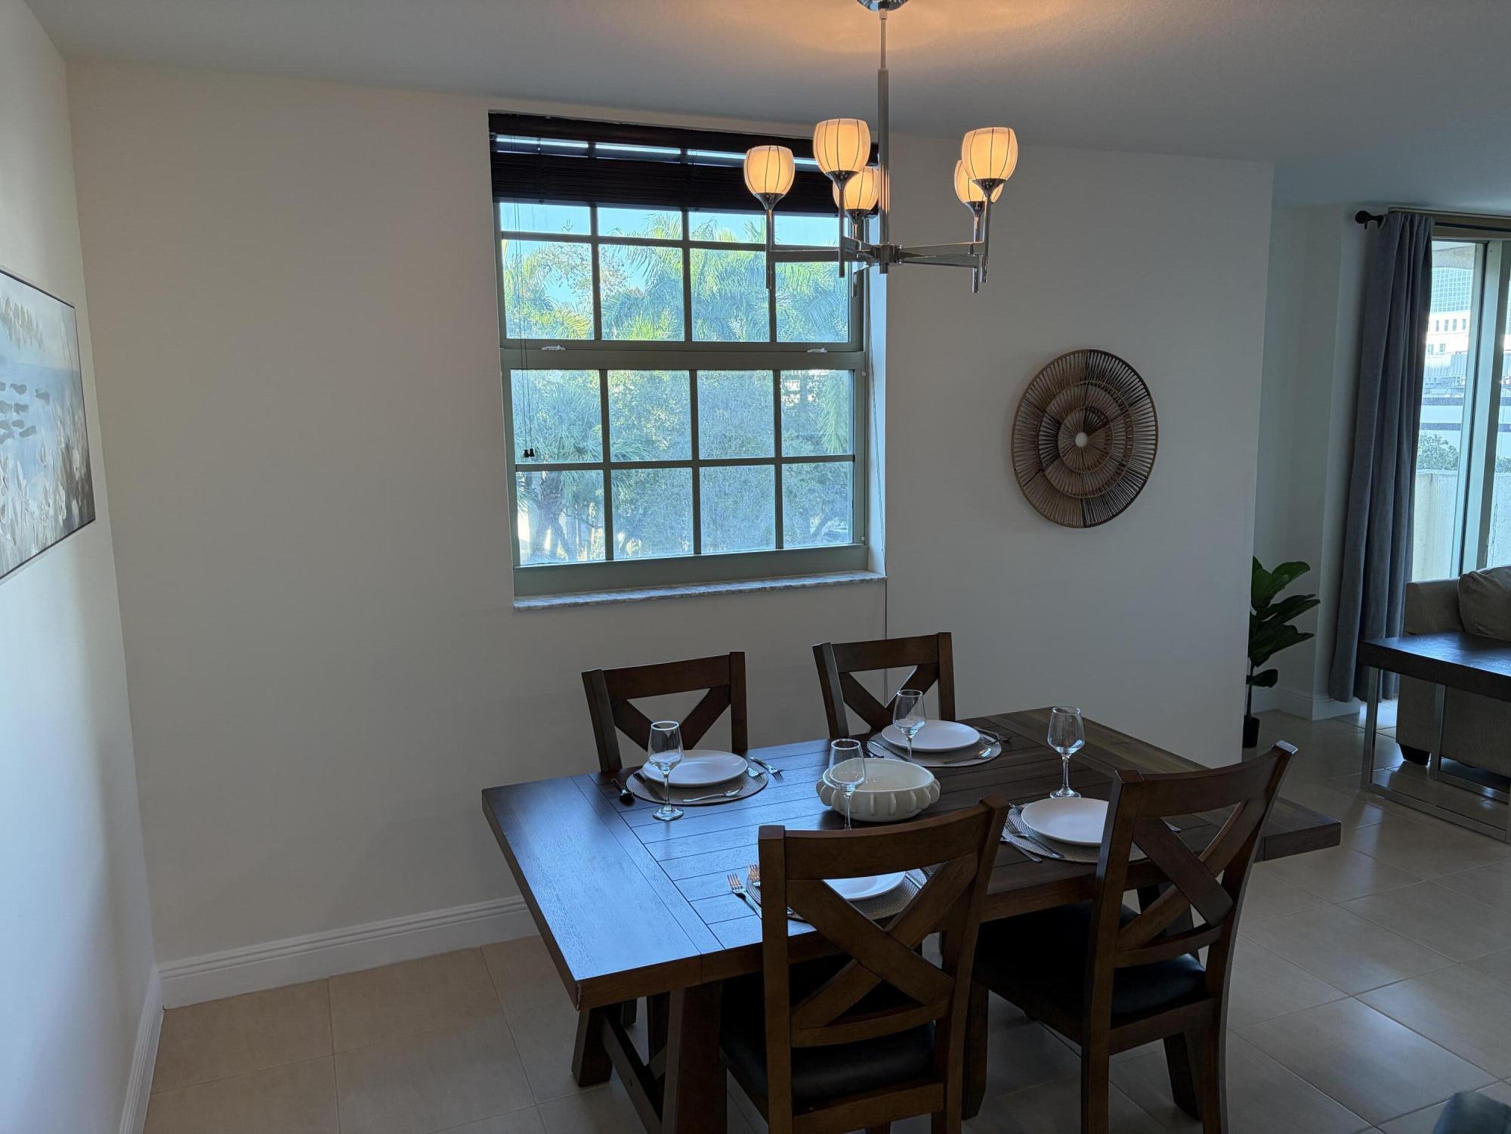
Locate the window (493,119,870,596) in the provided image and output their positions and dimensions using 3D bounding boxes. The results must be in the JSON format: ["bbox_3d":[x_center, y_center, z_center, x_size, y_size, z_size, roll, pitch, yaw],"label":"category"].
[{"bbox_3d":[-0.217,-0.680,3.915,1.360,1.500,0.110,-4,9,-22],"label":"window"}]

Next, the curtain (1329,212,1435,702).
[{"bbox_3d":[3.266,-0.529,5.934,0.400,2.540,0.130,-4,9,-22],"label":"curtain"}]

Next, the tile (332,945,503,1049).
[{"bbox_3d":[-1.029,1.300,3.426,0.457,0.010,0.457,-4,9,-22],"label":"tile"}]

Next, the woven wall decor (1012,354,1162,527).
[{"bbox_3d":[1.294,-0.492,4.395,0.690,0.690,0.035,-4,9,-22],"label":"woven wall decor"}]

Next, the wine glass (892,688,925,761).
[{"bbox_3d":[0.411,0.445,3.025,0.088,0.222,0.088,-1,8,0],"label":"wine glass"}]

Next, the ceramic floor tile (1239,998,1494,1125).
[{"bbox_3d":[1.630,1.309,3.042,0.457,0.010,0.457,-4,9,-22],"label":"ceramic floor tile"}]

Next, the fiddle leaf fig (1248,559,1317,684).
[{"bbox_3d":[2.493,0.415,5.685,0.500,0.970,0.470,-4,9,-22],"label":"fiddle leaf fig"}]

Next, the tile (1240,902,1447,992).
[{"bbox_3d":[1.885,1.219,3.628,0.457,0.010,0.457,-4,9,-22],"label":"tile"}]

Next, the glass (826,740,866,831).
[{"bbox_3d":[0.208,0.511,2.593,0.088,0.222,0.088,-1,8,0],"label":"glass"}]

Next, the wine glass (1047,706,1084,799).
[{"bbox_3d":[0.775,0.467,2.834,0.088,0.222,0.088,-1,8,0],"label":"wine glass"}]

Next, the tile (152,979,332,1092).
[{"bbox_3d":[-1.454,1.333,3.248,0.457,0.010,0.457,-4,9,-22],"label":"tile"}]

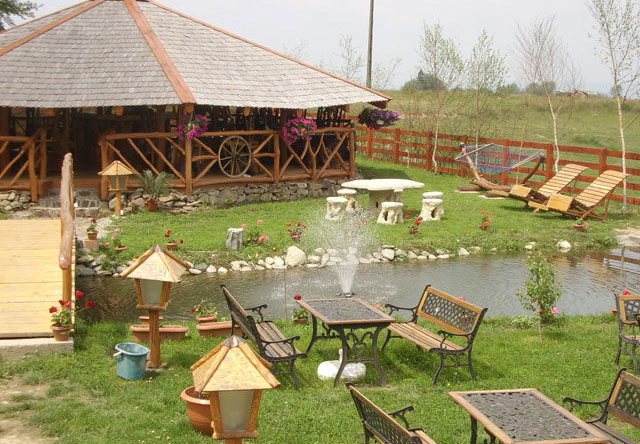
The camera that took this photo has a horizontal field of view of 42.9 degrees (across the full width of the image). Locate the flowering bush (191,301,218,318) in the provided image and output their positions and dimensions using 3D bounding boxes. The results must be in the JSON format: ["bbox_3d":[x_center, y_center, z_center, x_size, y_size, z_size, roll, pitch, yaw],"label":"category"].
[{"bbox_3d":[-1.478,1.119,10.407,0.340,0.220,0.300,1,8,0],"label":"flowering bush"}]

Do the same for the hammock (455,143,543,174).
[{"bbox_3d":[4.634,-1.639,21.000,1.050,0.680,2.250,-2,9,-21],"label":"hammock"}]

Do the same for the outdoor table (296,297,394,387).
[{"bbox_3d":[0.257,1.301,8.874,0.750,0.700,1.000,-2,9,-20],"label":"outdoor table"}]

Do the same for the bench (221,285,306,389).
[{"bbox_3d":[-0.616,1.218,8.748,0.640,0.780,1.260,-2,9,-18],"label":"bench"}]

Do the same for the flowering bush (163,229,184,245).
[{"bbox_3d":[-2.708,0.268,15.037,0.360,0.280,0.320,1,8,0],"label":"flowering bush"}]

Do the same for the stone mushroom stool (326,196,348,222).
[{"bbox_3d":[0.413,-0.316,18.818,0.500,0.450,0.500,2,8,1],"label":"stone mushroom stool"}]

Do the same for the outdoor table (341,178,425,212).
[{"bbox_3d":[1.526,-0.618,20.043,2.000,0.710,1.750,1,8,0],"label":"outdoor table"}]

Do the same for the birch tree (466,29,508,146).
[{"bbox_3d":[5.832,-4.136,28.442,1.550,5.250,1.500,1,8,0],"label":"birch tree"}]

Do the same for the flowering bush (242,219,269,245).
[{"bbox_3d":[-1.219,0.156,15.397,0.500,0.470,0.420,1,8,0],"label":"flowering bush"}]

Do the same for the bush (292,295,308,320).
[{"bbox_3d":[-0.252,1.129,10.605,0.230,0.360,0.220,1,8,0],"label":"bush"}]

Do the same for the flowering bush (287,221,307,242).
[{"bbox_3d":[-0.445,0.165,15.960,0.390,0.400,0.360,2,8,-2],"label":"flowering bush"}]

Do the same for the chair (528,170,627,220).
[{"bbox_3d":[5.652,-0.567,17.753,1.950,1.000,0.720,-1,8,-20],"label":"chair"}]

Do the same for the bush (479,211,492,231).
[{"bbox_3d":[3.496,-0.045,17.126,0.300,0.410,0.300,3,8,11],"label":"bush"}]

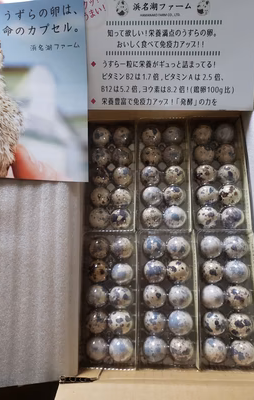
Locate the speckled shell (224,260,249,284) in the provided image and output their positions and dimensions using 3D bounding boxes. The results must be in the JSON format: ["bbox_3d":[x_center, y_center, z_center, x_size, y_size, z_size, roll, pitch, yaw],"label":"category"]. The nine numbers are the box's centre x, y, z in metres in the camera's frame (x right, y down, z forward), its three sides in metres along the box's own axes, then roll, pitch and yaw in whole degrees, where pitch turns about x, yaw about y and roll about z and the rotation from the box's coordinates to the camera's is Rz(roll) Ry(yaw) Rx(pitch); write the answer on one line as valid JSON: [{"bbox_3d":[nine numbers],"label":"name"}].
[{"bbox_3d":[0.130,0.084,0.353,0.026,0.032,0.026,-1,75,4],"label":"speckled shell"}]

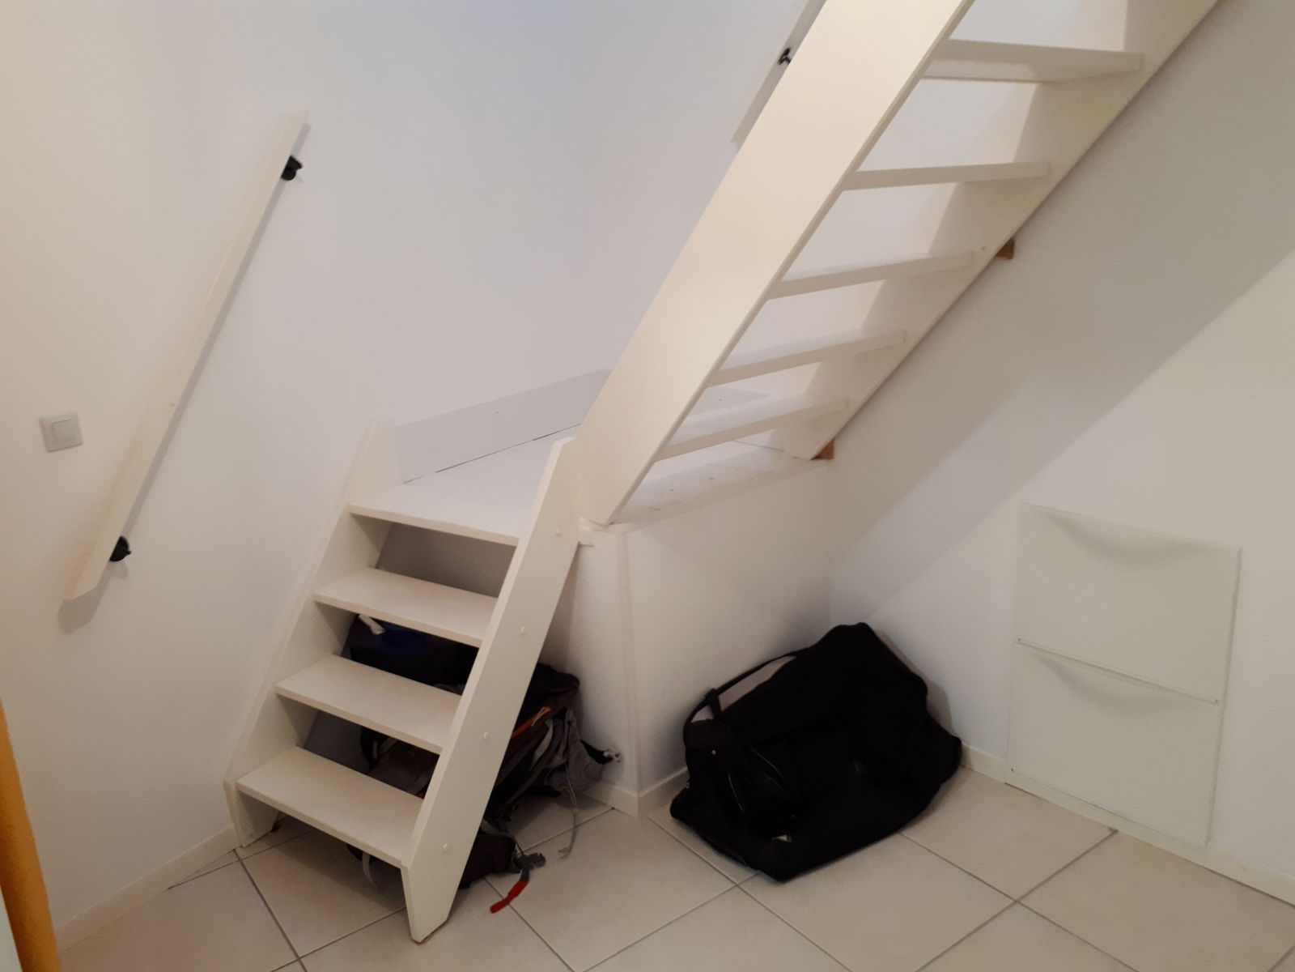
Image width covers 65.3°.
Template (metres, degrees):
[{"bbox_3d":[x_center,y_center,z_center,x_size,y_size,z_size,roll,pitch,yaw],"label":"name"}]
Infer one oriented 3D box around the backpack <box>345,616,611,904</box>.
[{"bbox_3d":[-0.482,0.658,2.658,0.600,0.510,0.450,8,20,33],"label":"backpack"}]

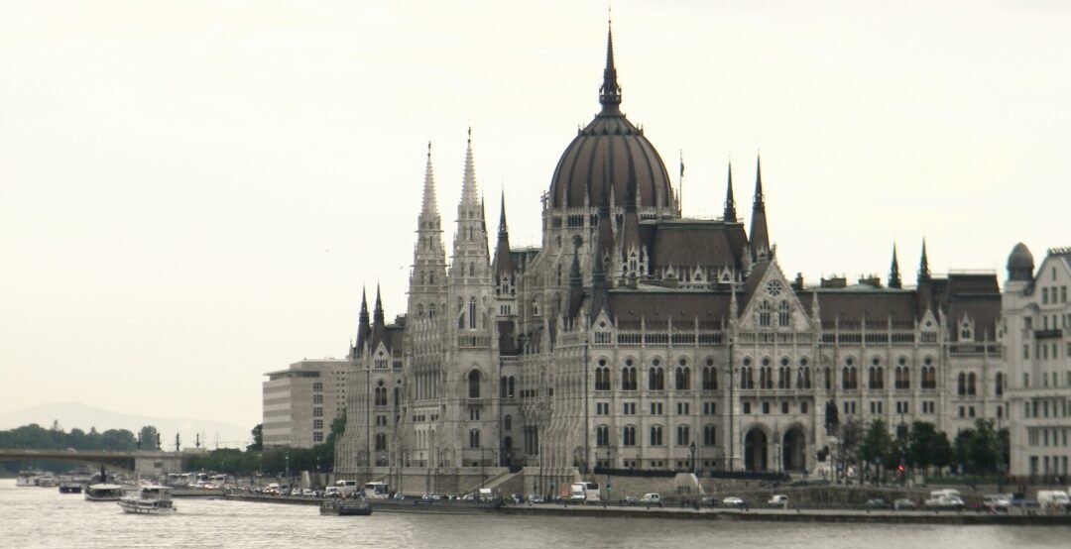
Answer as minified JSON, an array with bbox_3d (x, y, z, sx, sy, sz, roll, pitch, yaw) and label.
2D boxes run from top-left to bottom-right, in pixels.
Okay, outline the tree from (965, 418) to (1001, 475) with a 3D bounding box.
[{"bbox_3d":[77.312,30.288,792.427,6.300,10.630,6.300,0,-2,0],"label":"tree"}]

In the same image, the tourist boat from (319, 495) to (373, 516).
[{"bbox_3d":[-33.455,41.259,812.521,6.100,3.000,15.000,1,-3,-16],"label":"tourist boat"}]

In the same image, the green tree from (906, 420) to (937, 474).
[{"bbox_3d":[66.843,30.417,792.422,5.600,10.200,5.600,0,-2,0],"label":"green tree"}]

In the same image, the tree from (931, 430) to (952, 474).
[{"bbox_3d":[70.452,31.349,795.385,4.300,8.430,4.300,0,-2,0],"label":"tree"}]

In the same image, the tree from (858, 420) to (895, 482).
[{"bbox_3d":[57.833,30.178,777.418,6.500,10.680,6.500,0,-2,0],"label":"tree"}]

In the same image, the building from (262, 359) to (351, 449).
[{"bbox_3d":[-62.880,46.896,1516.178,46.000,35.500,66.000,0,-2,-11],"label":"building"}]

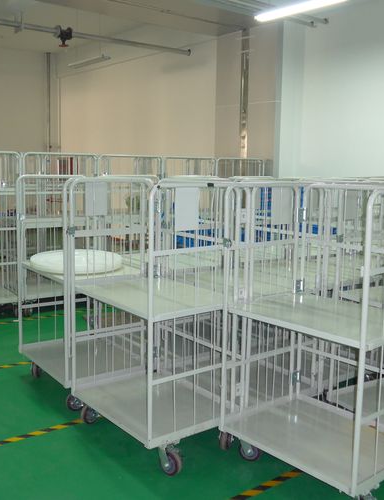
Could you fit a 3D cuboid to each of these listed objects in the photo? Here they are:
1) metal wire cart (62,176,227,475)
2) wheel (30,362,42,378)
[{"bbox_3d":[-0.213,0.360,3.183,0.633,1.502,0.822,-5,10,-38],"label":"metal wire cart"},{"bbox_3d":[-1.171,0.894,4.177,0.050,0.127,0.127,1,8,0],"label":"wheel"}]

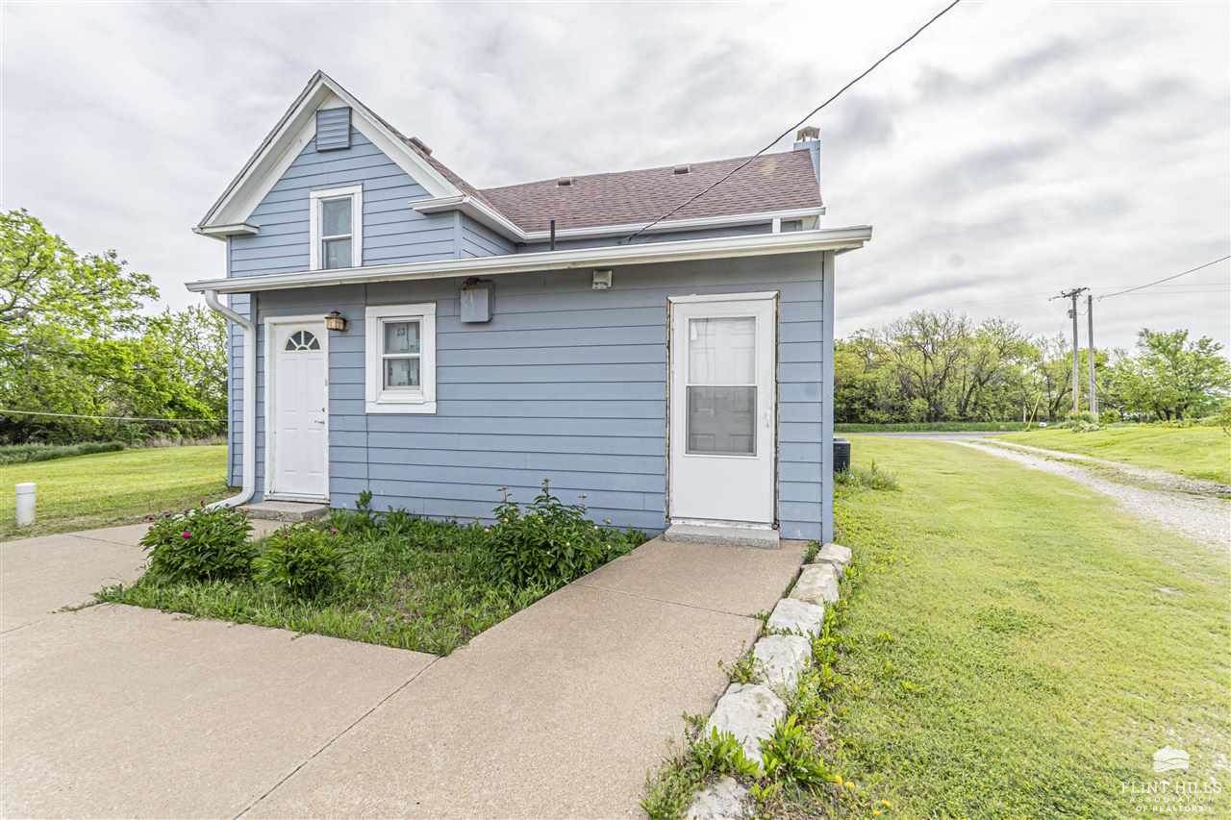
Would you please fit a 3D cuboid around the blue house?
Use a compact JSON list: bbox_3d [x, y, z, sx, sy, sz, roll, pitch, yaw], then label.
[{"bbox_3d":[-1.369,-1.923,9.594,9.750,6.400,8.900,0,0,15],"label":"blue house"}]

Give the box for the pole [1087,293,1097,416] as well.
[{"bbox_3d":[29.722,-3.121,32.000,0.280,8.400,0.280,-1,0,15],"label":"pole"}]

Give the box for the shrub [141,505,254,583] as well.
[{"bbox_3d":[-3.097,0.980,3.800,0.720,0.480,0.700,0,0,15],"label":"shrub"}]

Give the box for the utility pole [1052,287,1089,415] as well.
[{"bbox_3d":[30.928,-3.559,34.500,0.600,9.320,2.500,0,0,19],"label":"utility pole"}]

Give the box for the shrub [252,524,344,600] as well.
[{"bbox_3d":[-2.144,1.010,3.480,0.560,0.420,0.550,0,0,15],"label":"shrub"}]

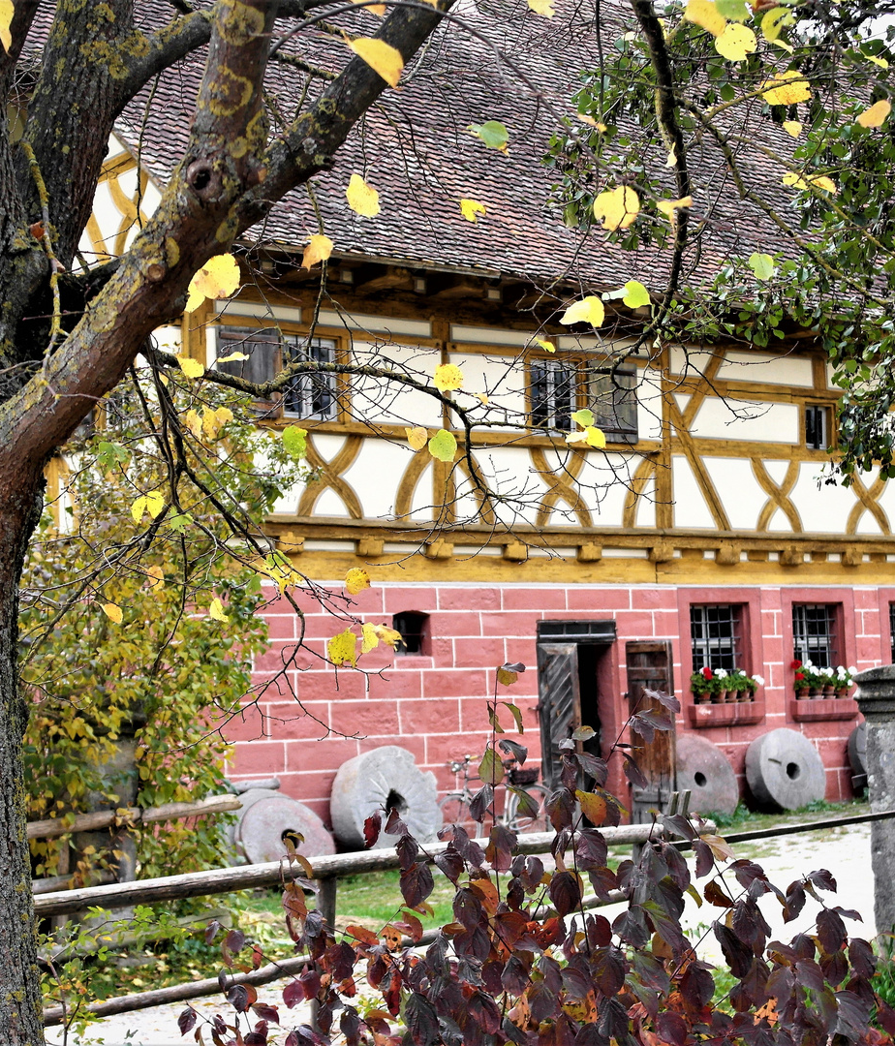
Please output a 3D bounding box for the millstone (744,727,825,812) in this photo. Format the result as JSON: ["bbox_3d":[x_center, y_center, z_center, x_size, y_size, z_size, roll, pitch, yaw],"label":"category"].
[{"bbox_3d":[4.196,3.101,28.601,1.070,1.070,0.270,1,-21,-36],"label":"millstone"}]

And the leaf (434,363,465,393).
[{"bbox_3d":[0.003,-0.321,5.100,0.067,0.062,0.020,-2,-4,0],"label":"leaf"}]

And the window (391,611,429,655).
[{"bbox_3d":[-0.456,1.212,25.431,0.520,0.470,0.170,2,-6,-40],"label":"window"}]

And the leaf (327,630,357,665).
[{"bbox_3d":[-0.231,0.276,5.100,0.064,0.081,0.020,-2,-4,-3],"label":"leaf"}]

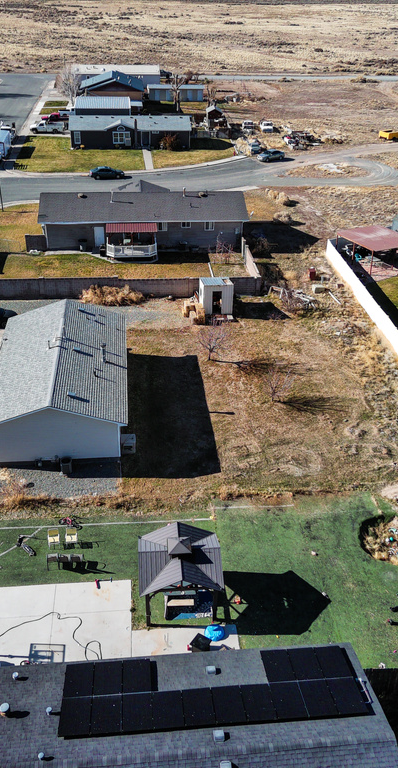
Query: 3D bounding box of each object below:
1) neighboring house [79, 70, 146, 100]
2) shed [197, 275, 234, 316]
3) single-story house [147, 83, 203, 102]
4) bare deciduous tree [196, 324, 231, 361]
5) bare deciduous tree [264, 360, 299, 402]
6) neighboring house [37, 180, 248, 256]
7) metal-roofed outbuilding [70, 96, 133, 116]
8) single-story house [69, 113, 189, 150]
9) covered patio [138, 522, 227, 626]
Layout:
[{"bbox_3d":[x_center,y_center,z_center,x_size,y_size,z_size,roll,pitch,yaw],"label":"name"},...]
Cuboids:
[{"bbox_3d":[-19.169,-65.868,150.683,13.600,5.000,14.200,-2,32,-6],"label":"neighboring house"},{"bbox_3d":[1.491,-7.618,57.576,2.500,2.840,3.100,-2,31,-5],"label":"shed"},{"bbox_3d":[-4.880,-63.390,148.123,11.956,2.842,4.802,-2,31,-5],"label":"single-story house"},{"bbox_3d":[1.084,-3.052,49.958,2.500,2.950,2.400,-2,31,-5],"label":"bare deciduous tree"},{"bbox_3d":[5.677,-0.138,47.133,2.400,2.800,2.300,-2,32,-6],"label":"bare deciduous tree"},{"bbox_3d":[-5.941,-18.428,74.282,22.000,4.900,11.000,-2,32,-6],"label":"neighboring house"},{"bbox_3d":[-18.482,-53.746,132.434,10.380,3.990,9.380,-2,32,-6],"label":"metal-roofed outbuilding"},{"bbox_3d":[-11.394,-42.453,113.611,19.800,4.350,9.100,-3,32,-7],"label":"single-story house"},{"bbox_3d":[-0.875,8.465,30.451,3.570,3.470,3.500,-2,31,-5],"label":"covered patio"}]

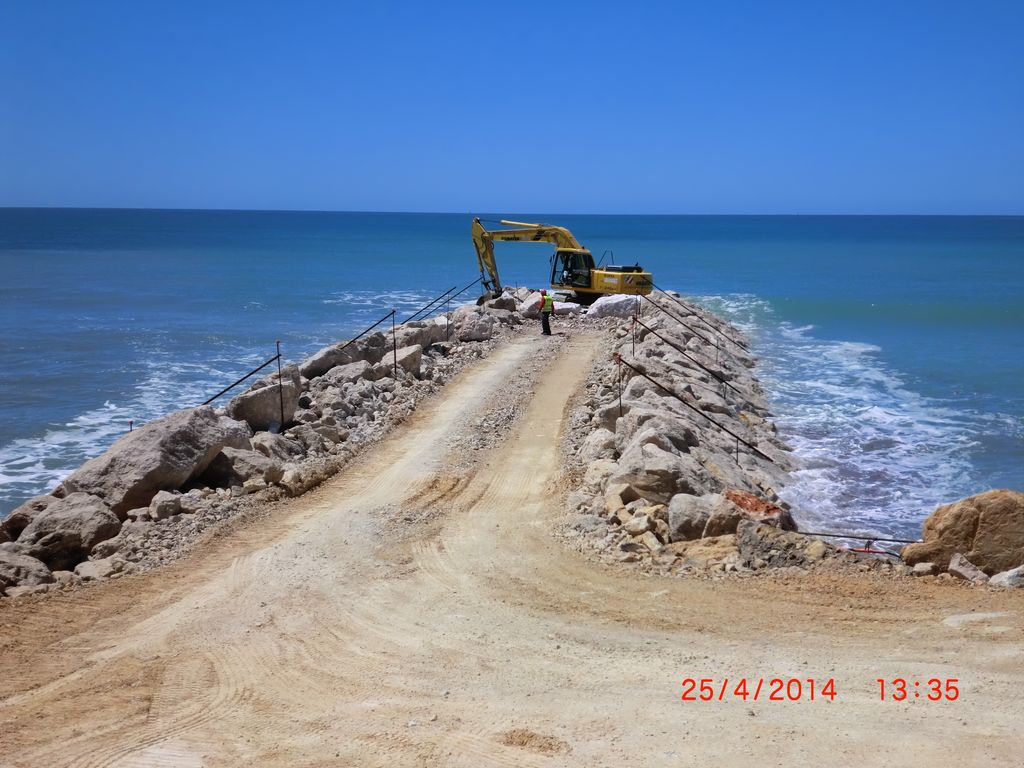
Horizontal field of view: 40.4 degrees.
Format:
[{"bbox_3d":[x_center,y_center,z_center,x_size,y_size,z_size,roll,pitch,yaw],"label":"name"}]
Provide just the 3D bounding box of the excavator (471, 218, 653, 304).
[{"bbox_3d":[2.214,-5.741,66.813,9.300,4.400,3.000,4,8,27],"label":"excavator"}]

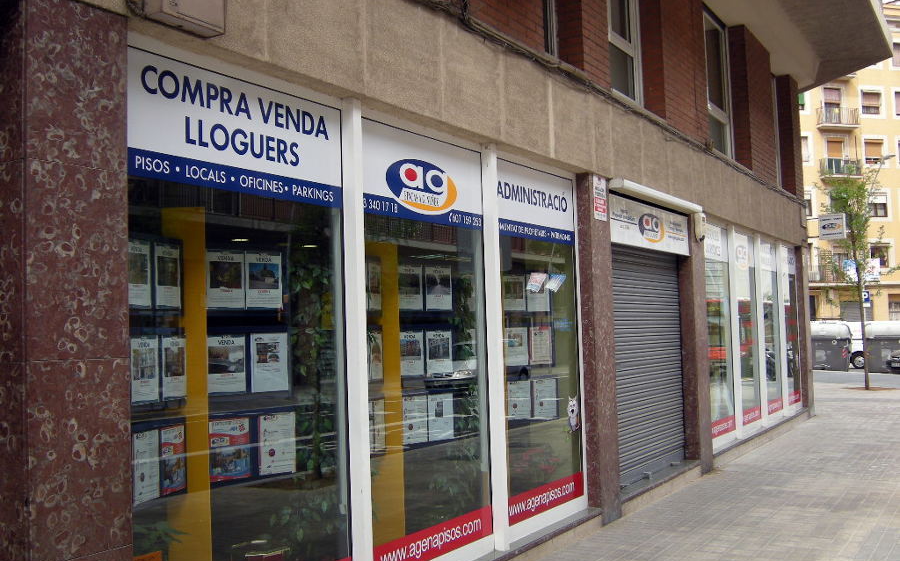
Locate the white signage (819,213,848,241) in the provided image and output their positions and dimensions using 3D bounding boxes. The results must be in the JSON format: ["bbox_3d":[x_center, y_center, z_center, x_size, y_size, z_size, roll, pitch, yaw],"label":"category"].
[{"bbox_3d":[6.037,-0.832,15.626,0.400,0.430,0.150,-3,-3,30],"label":"white signage"}]

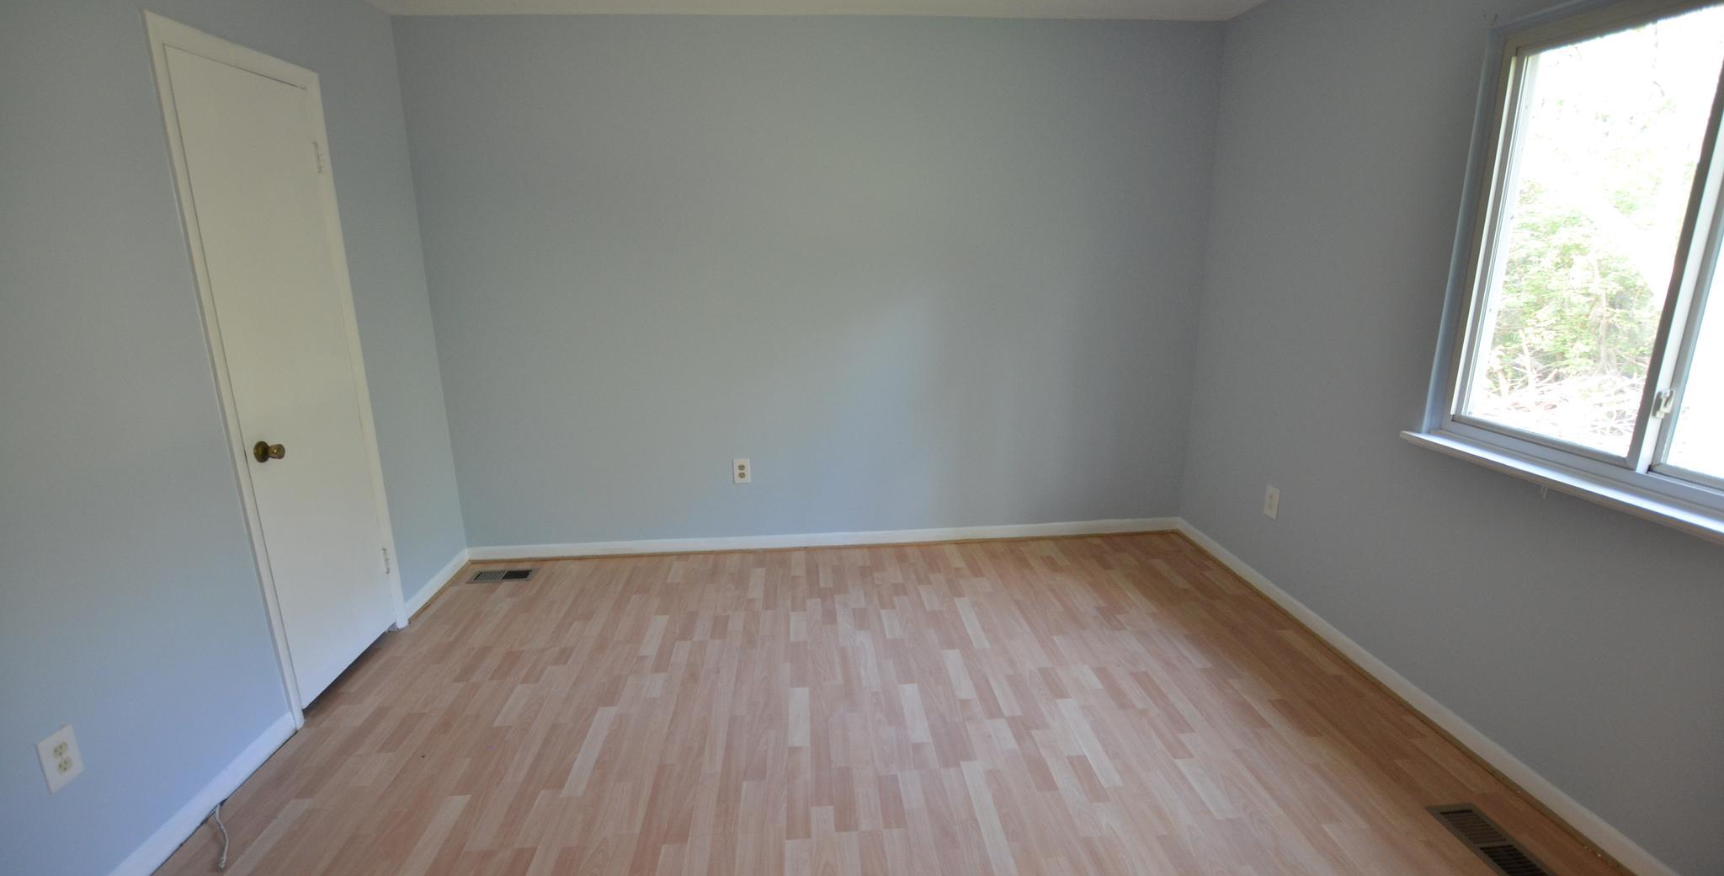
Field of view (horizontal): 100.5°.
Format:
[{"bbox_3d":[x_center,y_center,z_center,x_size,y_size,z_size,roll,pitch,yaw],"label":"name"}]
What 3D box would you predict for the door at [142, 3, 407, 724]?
[{"bbox_3d":[-1.904,-0.170,2.445,0.050,2.061,0.631,-2,15,-4],"label":"door"}]

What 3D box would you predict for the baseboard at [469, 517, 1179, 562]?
[{"bbox_3d":[-0.124,0.529,3.753,3.691,0.075,0.018,-2,15,-4],"label":"baseboard"}]

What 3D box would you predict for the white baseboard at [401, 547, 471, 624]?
[{"bbox_3d":[-1.933,0.668,3.318,0.018,0.075,0.621,-2,15,-4],"label":"white baseboard"}]

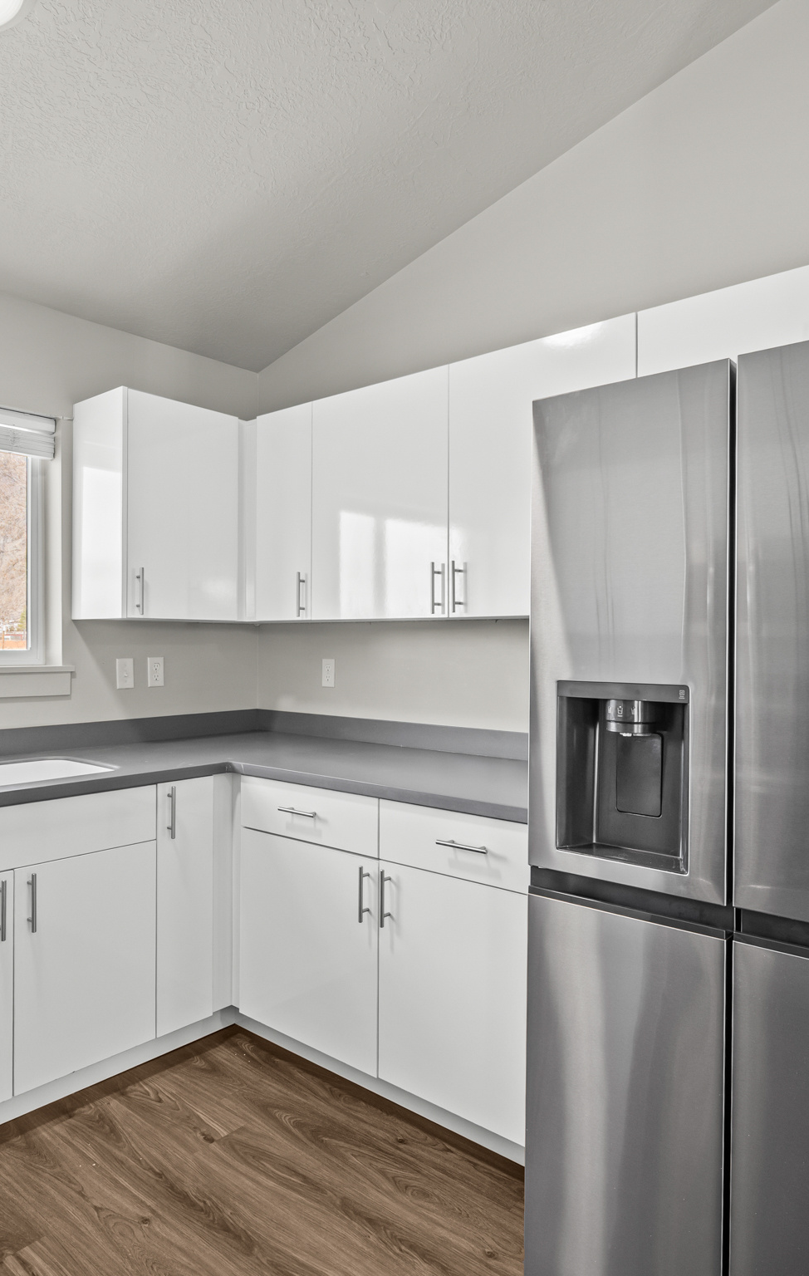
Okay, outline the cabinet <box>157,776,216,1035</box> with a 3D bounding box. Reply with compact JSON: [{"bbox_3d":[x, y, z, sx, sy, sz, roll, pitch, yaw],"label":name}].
[{"bbox_3d":[-0.919,0.825,2.662,0.619,0.764,0.217,0,-1,40],"label":"cabinet"}]

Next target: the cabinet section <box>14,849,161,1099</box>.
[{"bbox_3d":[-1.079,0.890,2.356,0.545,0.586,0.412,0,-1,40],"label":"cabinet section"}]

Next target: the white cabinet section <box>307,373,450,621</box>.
[{"bbox_3d":[0.011,-0.439,2.678,0.592,0.761,0.326,0,-1,40],"label":"white cabinet section"}]

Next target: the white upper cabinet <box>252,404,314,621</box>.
[{"bbox_3d":[-0.344,-0.447,3.027,0.326,0.773,0.333,0,-1,40],"label":"white upper cabinet"}]

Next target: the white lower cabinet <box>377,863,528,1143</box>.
[{"bbox_3d":[0.358,0.914,2.209,0.602,0.598,0.619,0,-1,40],"label":"white lower cabinet"}]

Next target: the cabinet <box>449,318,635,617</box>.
[{"bbox_3d":[0.475,-0.447,2.342,0.599,0.773,0.333,0,-1,40],"label":"cabinet"}]

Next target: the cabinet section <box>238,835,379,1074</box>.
[{"bbox_3d":[-0.119,0.897,2.519,0.591,0.586,0.545,0,-1,40],"label":"cabinet section"}]

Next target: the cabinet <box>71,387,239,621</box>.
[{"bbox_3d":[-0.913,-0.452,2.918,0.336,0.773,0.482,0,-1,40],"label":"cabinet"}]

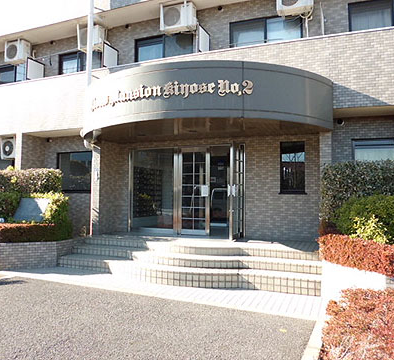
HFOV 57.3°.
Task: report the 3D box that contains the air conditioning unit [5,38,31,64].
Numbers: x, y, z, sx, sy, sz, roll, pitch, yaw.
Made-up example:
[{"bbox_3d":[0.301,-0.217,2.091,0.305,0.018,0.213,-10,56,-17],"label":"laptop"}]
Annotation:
[{"bbox_3d":[-5.249,-3.737,10.572,0.697,0.553,0.266,0,-3,22],"label":"air conditioning unit"}]

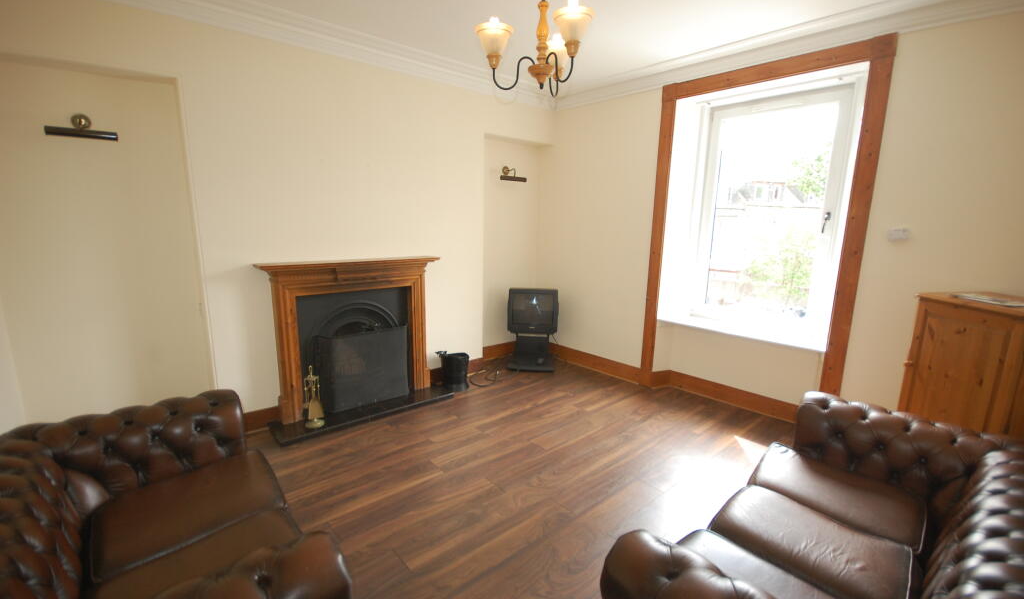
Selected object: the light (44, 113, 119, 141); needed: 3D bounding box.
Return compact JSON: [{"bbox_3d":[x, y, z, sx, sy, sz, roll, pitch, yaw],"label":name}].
[{"bbox_3d":[-2.413,-0.974,2.395,0.296,0.144,0.151,-8,14,-40],"label":"light"}]

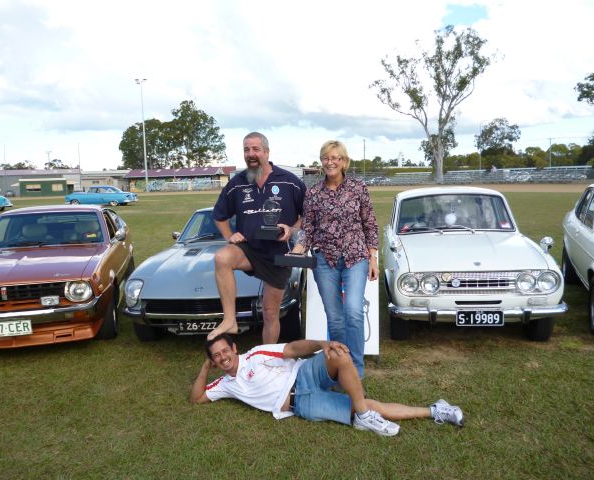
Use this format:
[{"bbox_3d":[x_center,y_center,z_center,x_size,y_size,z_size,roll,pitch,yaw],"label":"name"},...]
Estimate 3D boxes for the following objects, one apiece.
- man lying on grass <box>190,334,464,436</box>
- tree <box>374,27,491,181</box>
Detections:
[{"bbox_3d":[0.154,0.880,3.239,1.700,0.450,0.540,0,7,8],"label":"man lying on grass"},{"bbox_3d":[17.267,-17.033,66.484,15.393,20.095,13.000,-1,7,0],"label":"tree"}]

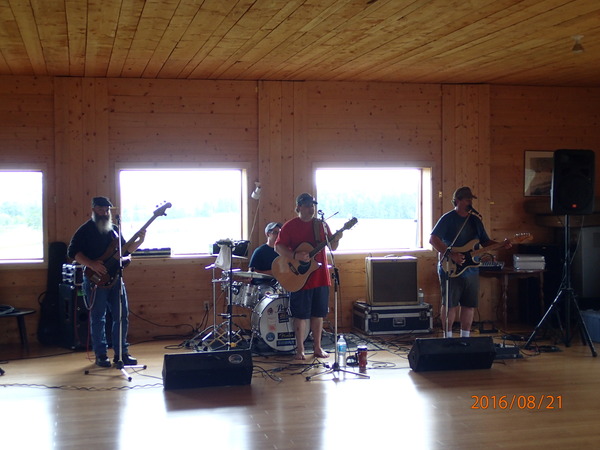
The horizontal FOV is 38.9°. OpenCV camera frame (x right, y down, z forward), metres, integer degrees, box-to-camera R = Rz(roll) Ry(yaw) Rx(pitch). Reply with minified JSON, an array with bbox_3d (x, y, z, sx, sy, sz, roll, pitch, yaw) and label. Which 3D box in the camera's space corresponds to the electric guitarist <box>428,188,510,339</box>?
[{"bbox_3d":[1.853,0.462,9.217,0.820,1.740,0.550,-1,2,-20],"label":"electric guitarist"}]

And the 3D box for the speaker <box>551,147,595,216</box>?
[{"bbox_3d":[2.889,-0.462,9.110,0.440,0.690,0.380,-1,2,1],"label":"speaker"}]

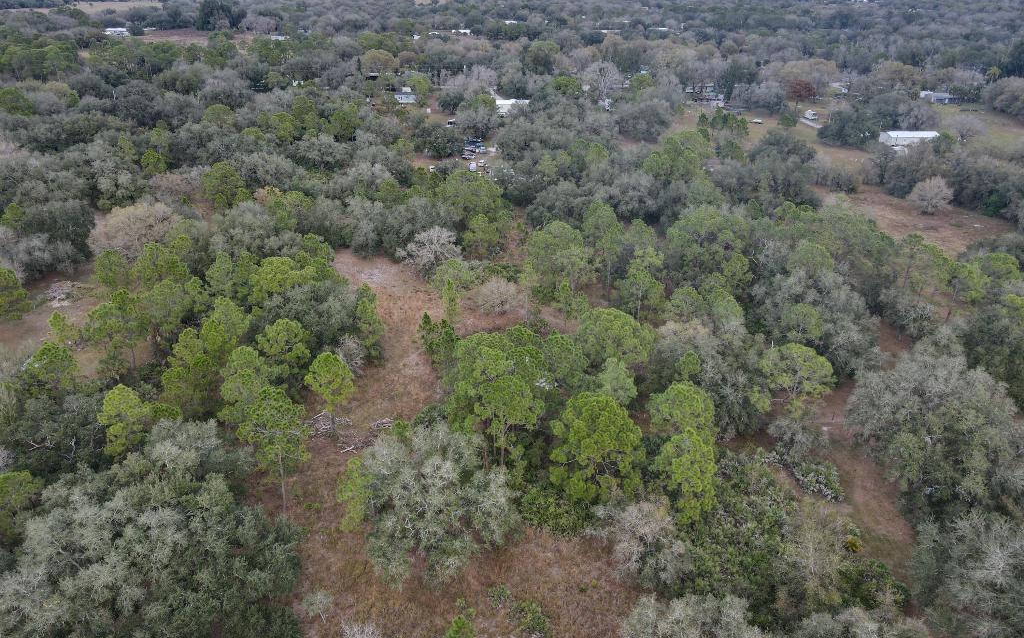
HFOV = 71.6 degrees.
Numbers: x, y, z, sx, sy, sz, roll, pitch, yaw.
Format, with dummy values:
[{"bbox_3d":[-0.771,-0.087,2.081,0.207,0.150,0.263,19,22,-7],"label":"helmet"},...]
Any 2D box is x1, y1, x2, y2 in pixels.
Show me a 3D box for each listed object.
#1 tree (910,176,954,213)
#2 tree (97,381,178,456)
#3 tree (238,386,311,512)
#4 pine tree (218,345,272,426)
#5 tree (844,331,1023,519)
[{"bbox_3d":[113.628,-33.353,193.368,10.600,11.000,10.600,1,26,0],"label":"tree"},{"bbox_3d":[-45.746,14.908,88.478,9.000,14.300,9.000,1,26,0],"label":"tree"},{"bbox_3d":[-27.858,16.259,83.819,8.000,16.300,8.000,1,26,0],"label":"tree"},{"bbox_3d":[-37.290,10.710,99.440,7.300,14.300,7.300,-10,28,-21],"label":"pine tree"},{"bbox_3d":[51.875,13.227,90.752,18.000,17.000,19.500,1,26,0],"label":"tree"}]

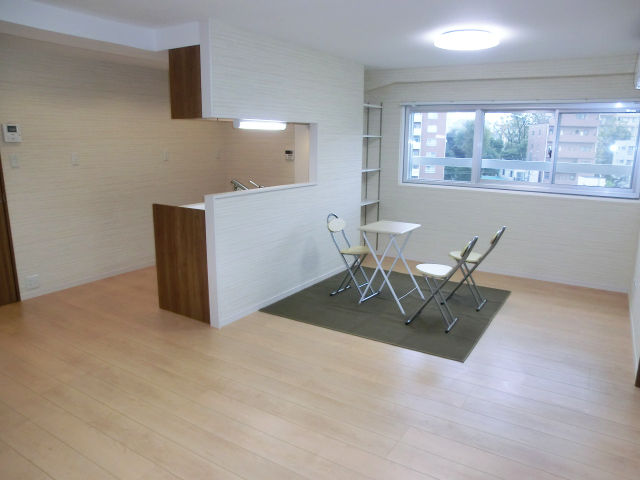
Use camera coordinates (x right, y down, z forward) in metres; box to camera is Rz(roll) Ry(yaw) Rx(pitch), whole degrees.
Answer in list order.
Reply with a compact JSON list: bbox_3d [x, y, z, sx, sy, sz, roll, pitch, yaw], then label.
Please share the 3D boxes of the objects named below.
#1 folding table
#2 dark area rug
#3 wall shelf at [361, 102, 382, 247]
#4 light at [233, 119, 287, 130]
[{"bbox_3d":[0.671,0.231,4.040,0.480,0.705,0.500,8,14,32],"label":"folding table"},{"bbox_3d":[0.691,0.565,4.146,1.760,0.010,1.790,8,14,32],"label":"dark area rug"},{"bbox_3d":[0.513,-0.756,5.553,0.290,1.890,0.530,8,14,32],"label":"wall shelf"},{"bbox_3d":[-0.519,-1.014,3.961,0.090,0.075,0.630,8,14,32],"label":"light"}]

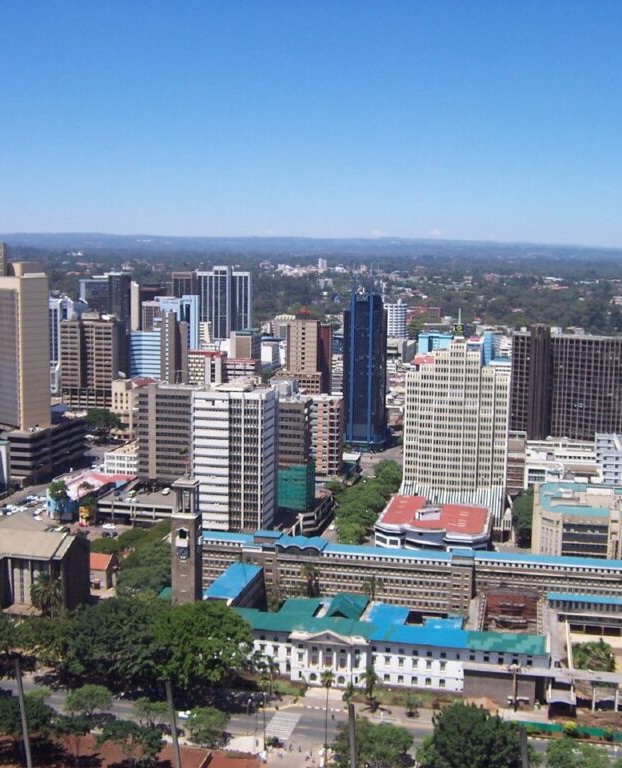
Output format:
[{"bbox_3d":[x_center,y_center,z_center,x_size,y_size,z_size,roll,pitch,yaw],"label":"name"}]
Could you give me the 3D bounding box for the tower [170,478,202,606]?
[{"bbox_3d":[-33.850,49.169,267.116,6.600,48.192,6.600,2,7,11],"label":"tower"}]

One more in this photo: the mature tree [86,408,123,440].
[{"bbox_3d":[-116.670,22.730,551.910,21.030,17.560,21.030,-1,7,-12],"label":"mature tree"}]

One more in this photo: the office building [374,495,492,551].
[{"bbox_3d":[44.150,52.370,344.550,38.500,14.000,41.000,2,7,13],"label":"office building"}]

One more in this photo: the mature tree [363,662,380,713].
[{"bbox_3d":[14.443,72.037,232.705,5.000,10.200,5.000,2,7,13],"label":"mature tree"}]

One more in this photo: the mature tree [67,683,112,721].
[{"bbox_3d":[-49.210,70.600,217.060,10.410,7.010,10.410,-1,7,-13],"label":"mature tree"}]

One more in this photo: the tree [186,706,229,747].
[{"bbox_3d":[-22.370,73.900,210.970,9.300,7.800,9.300,1,8,0],"label":"tree"}]

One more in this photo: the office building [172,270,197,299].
[{"bbox_3d":[-136.147,-77.380,1059.546,21.500,87.067,17.000,2,7,11],"label":"office building"}]

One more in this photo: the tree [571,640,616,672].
[{"bbox_3d":[73.258,71.596,254.291,11.000,7.000,10.500,2,7,13],"label":"tree"}]

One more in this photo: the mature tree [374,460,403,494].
[{"bbox_3d":[35.460,42.010,444.940,12.500,11.500,12.500,1,8,0],"label":"mature tree"}]

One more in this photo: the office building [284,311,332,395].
[{"bbox_3d":[0.331,-11.952,675.150,30.000,68.000,28.000,2,7,13],"label":"office building"}]

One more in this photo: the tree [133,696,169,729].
[{"bbox_3d":[-34.750,71.700,212.780,7.750,6.240,7.750,0,7,-9],"label":"tree"}]

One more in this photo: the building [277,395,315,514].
[{"bbox_3d":[-8.777,28.991,409.473,16.000,47.227,15.500,2,7,11],"label":"building"}]

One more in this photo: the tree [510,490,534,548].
[{"bbox_3d":[78.176,51.792,365.952,10.500,19.000,11.500,2,7,13],"label":"tree"}]

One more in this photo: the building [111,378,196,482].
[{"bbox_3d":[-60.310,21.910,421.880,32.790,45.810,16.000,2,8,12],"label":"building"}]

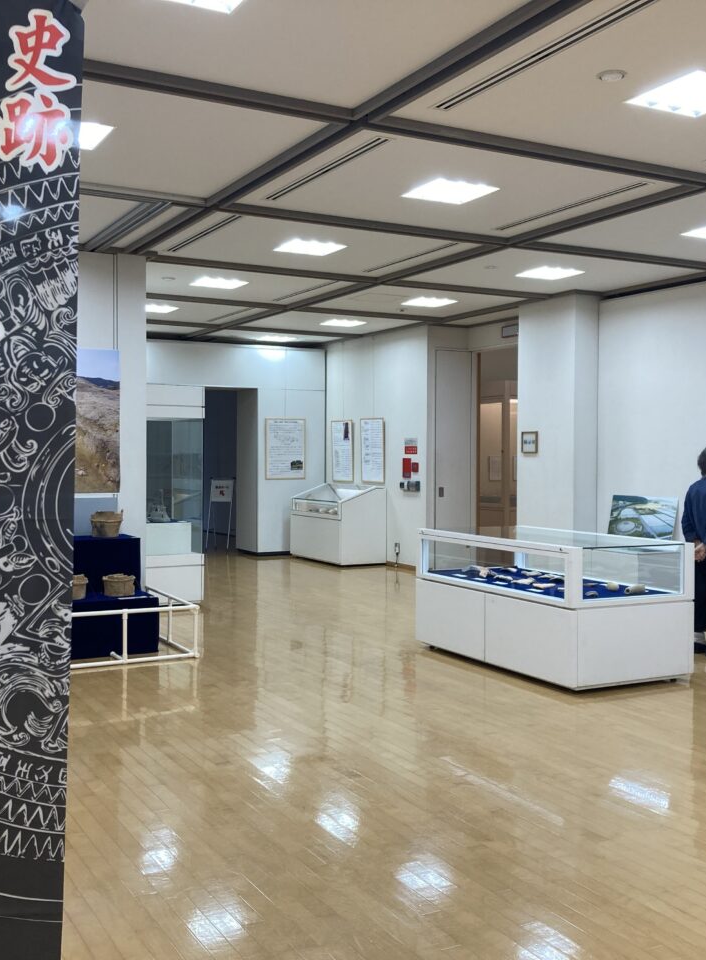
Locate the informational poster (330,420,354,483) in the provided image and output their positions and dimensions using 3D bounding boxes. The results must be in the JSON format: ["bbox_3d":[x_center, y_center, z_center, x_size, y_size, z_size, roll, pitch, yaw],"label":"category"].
[{"bbox_3d":[-0.143,-0.401,14.476,0.030,0.860,0.620,-1,2,-29],"label":"informational poster"}]

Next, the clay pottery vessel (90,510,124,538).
[{"bbox_3d":[-1.933,0.345,8.120,0.250,0.200,0.240,-1,2,-29],"label":"clay pottery vessel"}]

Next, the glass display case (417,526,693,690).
[{"bbox_3d":[1.344,0.828,7.275,0.961,0.880,1.843,-1,2,-29],"label":"glass display case"}]

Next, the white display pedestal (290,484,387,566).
[{"bbox_3d":[-0.212,0.580,14.006,0.674,1.020,1.490,-1,2,-29],"label":"white display pedestal"}]

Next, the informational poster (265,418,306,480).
[{"bbox_3d":[-0.950,-0.431,14.615,0.620,0.863,0.030,-1,2,-29],"label":"informational poster"}]

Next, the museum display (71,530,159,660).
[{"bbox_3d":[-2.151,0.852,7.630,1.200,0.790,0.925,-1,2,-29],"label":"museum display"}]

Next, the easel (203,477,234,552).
[{"bbox_3d":[-1.986,0.513,15.400,0.380,1.080,0.480,0,1,9],"label":"easel"}]

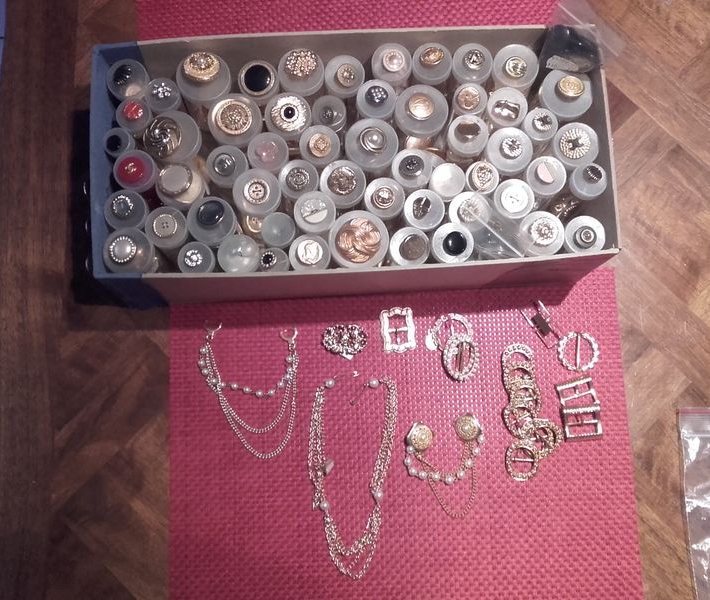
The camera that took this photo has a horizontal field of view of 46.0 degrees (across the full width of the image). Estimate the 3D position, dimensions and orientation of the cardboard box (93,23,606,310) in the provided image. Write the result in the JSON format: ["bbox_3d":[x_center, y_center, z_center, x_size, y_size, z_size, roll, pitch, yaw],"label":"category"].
[{"bbox_3d":[-0.002,-0.090,0.599,0.335,0.114,0.156,-3,81,-2],"label":"cardboard box"}]

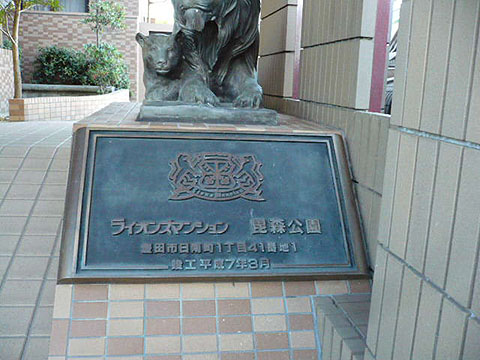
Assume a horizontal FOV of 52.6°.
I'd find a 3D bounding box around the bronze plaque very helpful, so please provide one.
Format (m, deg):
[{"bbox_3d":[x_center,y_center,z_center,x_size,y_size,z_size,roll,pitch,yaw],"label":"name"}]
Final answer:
[{"bbox_3d":[-0.066,0.065,1.518,0.916,0.510,0.033,1,-29,-9],"label":"bronze plaque"}]

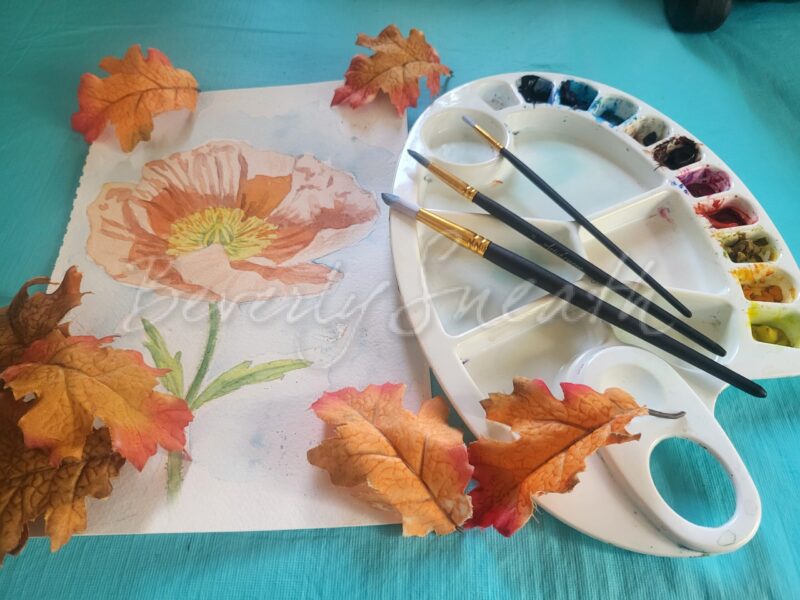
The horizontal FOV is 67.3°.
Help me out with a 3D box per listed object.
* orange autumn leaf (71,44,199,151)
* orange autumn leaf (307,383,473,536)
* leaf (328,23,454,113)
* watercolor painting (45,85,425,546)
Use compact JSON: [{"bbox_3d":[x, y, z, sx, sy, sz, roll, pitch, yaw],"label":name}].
[{"bbox_3d":[-0.181,-0.144,0.410,0.092,0.030,0.083,-12,60,-4],"label":"orange autumn leaf"},{"bbox_3d":[0.000,0.067,0.280,0.089,0.030,0.066,35,68,20],"label":"orange autumn leaf"},{"bbox_3d":[-0.009,-0.163,0.412,0.084,0.029,0.075,-8,60,-2],"label":"leaf"},{"bbox_3d":[-0.099,-0.024,0.363,0.224,0.004,0.307,-4,59,1],"label":"watercolor painting"}]

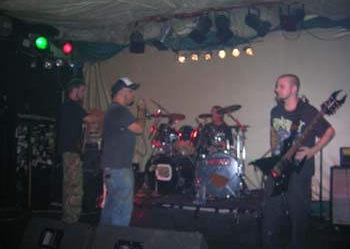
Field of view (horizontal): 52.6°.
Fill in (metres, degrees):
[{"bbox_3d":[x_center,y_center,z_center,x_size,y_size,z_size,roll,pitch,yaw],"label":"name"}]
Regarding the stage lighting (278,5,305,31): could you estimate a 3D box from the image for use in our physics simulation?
[{"bbox_3d":[1.327,-1.218,4.050,0.250,0.250,0.310,0,27,28],"label":"stage lighting"}]

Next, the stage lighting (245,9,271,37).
[{"bbox_3d":[0.967,-1.184,4.150,0.230,0.230,0.330,0,34,-46],"label":"stage lighting"}]

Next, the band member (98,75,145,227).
[{"bbox_3d":[-0.525,0.410,3.550,0.500,1.770,0.550,0,0,-5],"label":"band member"}]

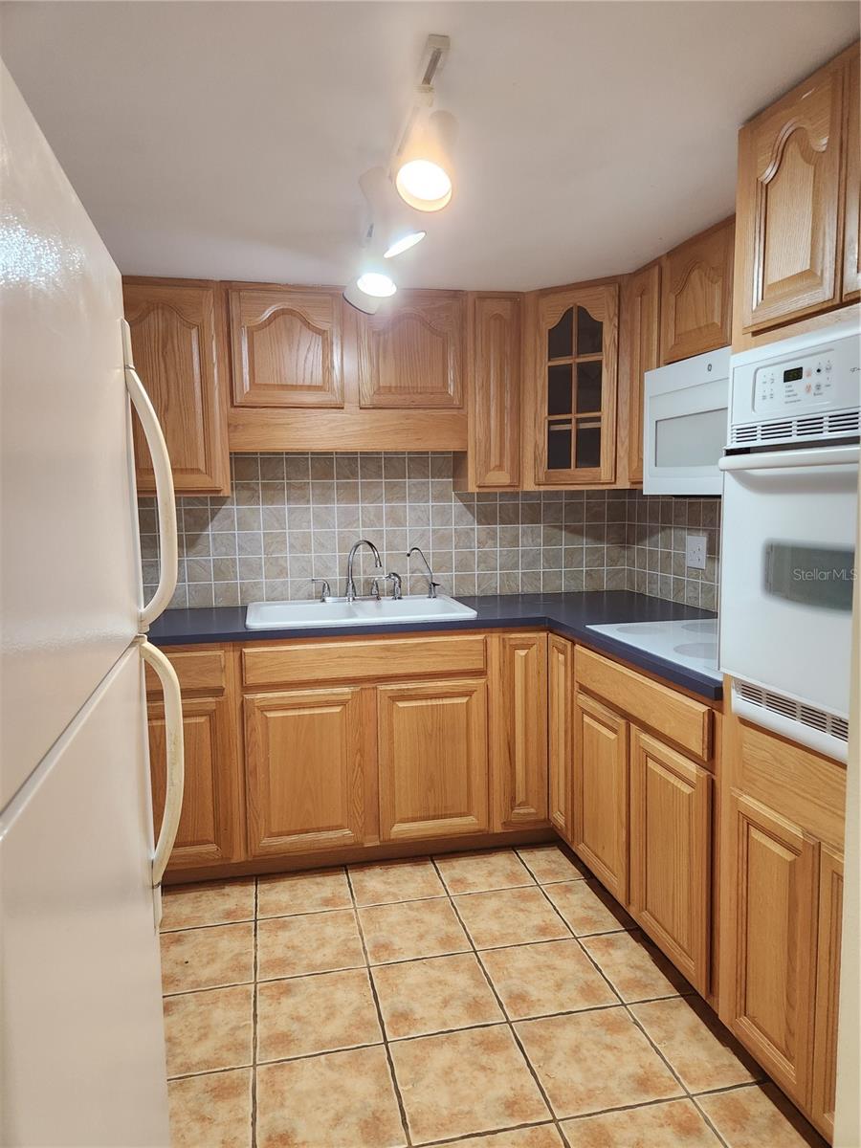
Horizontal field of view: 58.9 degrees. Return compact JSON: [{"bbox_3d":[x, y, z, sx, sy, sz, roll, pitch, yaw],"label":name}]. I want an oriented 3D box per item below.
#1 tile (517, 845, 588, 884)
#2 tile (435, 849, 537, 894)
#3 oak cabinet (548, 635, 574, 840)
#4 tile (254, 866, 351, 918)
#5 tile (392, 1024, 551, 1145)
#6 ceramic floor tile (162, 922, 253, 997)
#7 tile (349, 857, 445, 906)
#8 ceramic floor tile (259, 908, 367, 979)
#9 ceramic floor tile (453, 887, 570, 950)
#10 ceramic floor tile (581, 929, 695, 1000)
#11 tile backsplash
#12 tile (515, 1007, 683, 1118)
[{"bbox_3d":[0.430,1.053,2.747,0.165,0.010,0.245,-2,6,-12],"label":"tile"},{"bbox_3d":[0.191,1.085,2.779,0.307,0.011,0.295,-2,6,-12],"label":"tile"},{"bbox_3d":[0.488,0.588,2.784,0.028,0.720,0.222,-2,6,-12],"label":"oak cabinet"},{"bbox_3d":[-0.434,1.097,2.626,0.307,0.010,0.297,-2,6,-12],"label":"tile"},{"bbox_3d":[0.081,1.186,1.781,0.307,0.011,0.307,-2,6,-12],"label":"tile"},{"bbox_3d":[-0.678,1.137,2.253,0.307,0.010,0.307,-2,6,-12],"label":"ceramic floor tile"},{"bbox_3d":[-0.122,1.086,2.693,0.307,0.010,0.297,-2,6,-12],"label":"tile"},{"bbox_3d":[-0.369,1.137,2.338,0.307,0.011,0.307,-2,6,-12],"label":"ceramic floor tile"},{"bbox_3d":[0.258,1.115,2.473,0.307,0.011,0.307,-2,6,-12],"label":"ceramic floor tile"},{"bbox_3d":[0.590,1.135,2.217,0.205,0.011,0.307,-2,6,-12],"label":"ceramic floor tile"},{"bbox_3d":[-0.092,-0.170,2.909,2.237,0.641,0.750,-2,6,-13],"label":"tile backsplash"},{"bbox_3d":[0.393,1.165,1.835,0.307,0.010,0.307,-2,6,-12],"label":"tile"}]

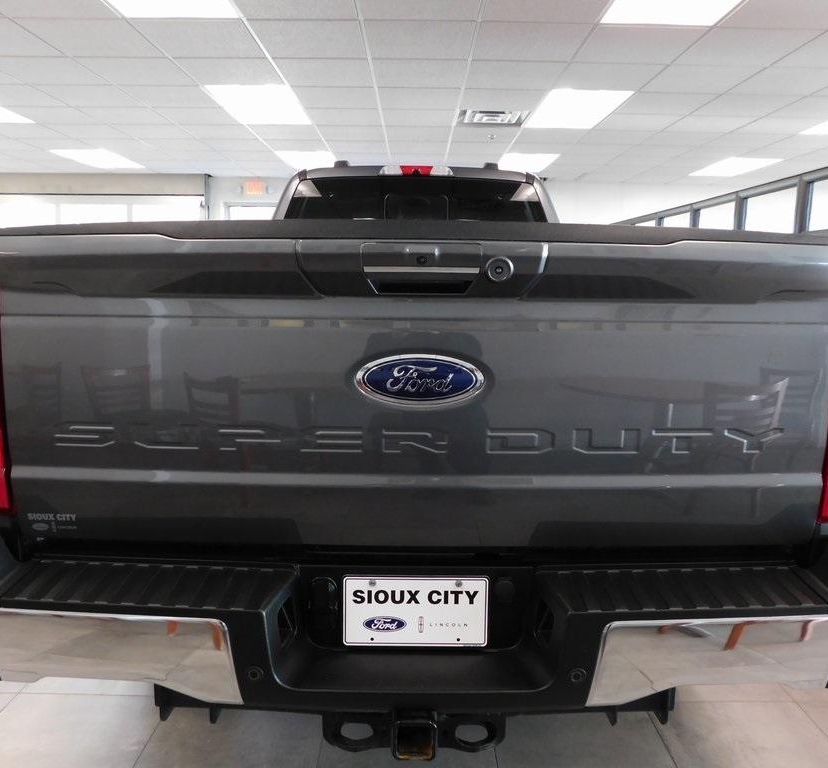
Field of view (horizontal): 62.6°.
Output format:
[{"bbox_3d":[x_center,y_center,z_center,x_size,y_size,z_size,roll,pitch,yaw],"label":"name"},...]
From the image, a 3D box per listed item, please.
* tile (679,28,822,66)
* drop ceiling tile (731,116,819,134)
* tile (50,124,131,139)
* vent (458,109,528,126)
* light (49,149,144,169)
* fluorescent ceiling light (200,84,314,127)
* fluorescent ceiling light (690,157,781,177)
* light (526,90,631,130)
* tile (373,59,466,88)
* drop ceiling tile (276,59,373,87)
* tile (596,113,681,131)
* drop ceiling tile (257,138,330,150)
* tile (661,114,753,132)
[{"bbox_3d":[1.851,-1.899,3.815,0.605,0.020,0.605,1,9,0],"label":"tile"},{"bbox_3d":[3.068,-2.164,5.651,0.605,0.020,0.605,1,9,0],"label":"drop ceiling tile"},{"bbox_3d":[-3.003,-2.345,6.269,0.605,0.020,0.605,1,8,0],"label":"tile"},{"bbox_3d":[0.640,-2.215,5.648,0.605,0.050,0.605,1,9,0],"label":"vent"},{"bbox_3d":[-3.605,-2.609,7.774,0.605,0.080,1.210,1,8,0],"label":"light"},{"bbox_3d":[-1.178,-2.213,5.357,0.605,0.080,1.210,1,8,0],"label":"fluorescent ceiling light"},{"bbox_3d":[3.700,-2.494,7.763,0.604,0.070,1.207,1,8,0],"label":"fluorescent ceiling light"},{"bbox_3d":[1.255,-2.172,5.353,0.604,0.070,1.207,1,8,0],"label":"light"},{"bbox_3d":[0.031,-2.020,4.426,0.605,0.020,0.605,1,9,0],"label":"tile"},{"bbox_3d":[-0.573,-2.039,4.455,0.605,0.020,0.605,1,8,0],"label":"drop ceiling tile"},{"bbox_3d":[1.871,-2.182,5.655,0.605,0.020,0.605,1,8,0],"label":"tile"},{"bbox_3d":[-1.171,-2.408,6.868,0.605,0.020,0.605,1,8,0],"label":"drop ceiling tile"},{"bbox_3d":[2.461,-2.173,5.651,0.605,0.020,0.605,1,9,0],"label":"tile"}]

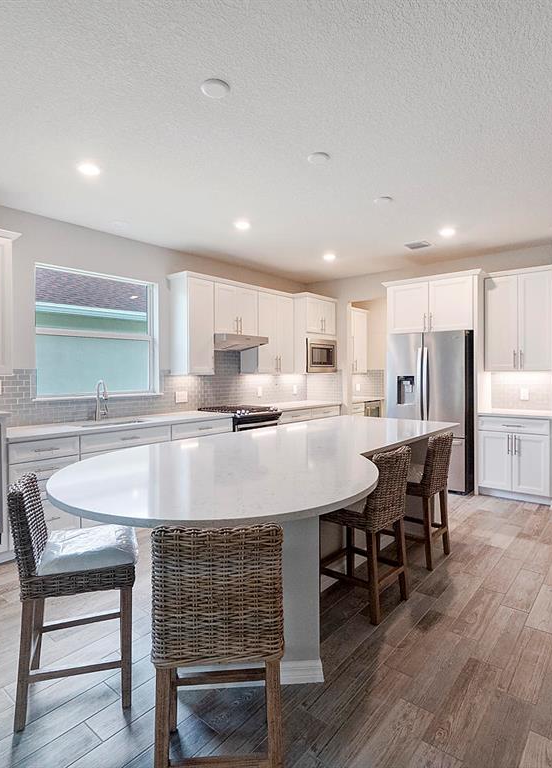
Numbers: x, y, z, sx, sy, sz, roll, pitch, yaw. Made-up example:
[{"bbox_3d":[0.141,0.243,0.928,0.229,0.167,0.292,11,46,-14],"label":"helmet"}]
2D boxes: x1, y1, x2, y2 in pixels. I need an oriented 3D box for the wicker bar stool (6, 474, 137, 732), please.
[{"bbox_3d":[-0.839,0.863,1.802,0.480,0.930,0.425,-1,1,-16],"label":"wicker bar stool"}]

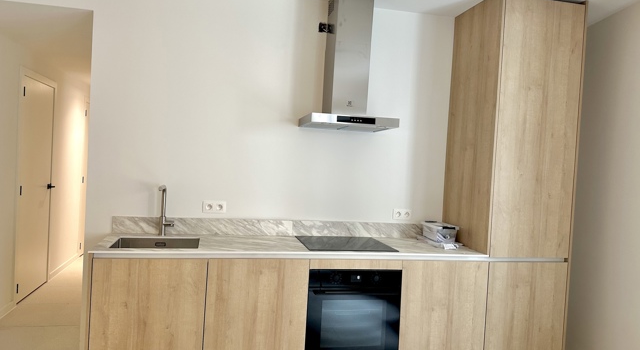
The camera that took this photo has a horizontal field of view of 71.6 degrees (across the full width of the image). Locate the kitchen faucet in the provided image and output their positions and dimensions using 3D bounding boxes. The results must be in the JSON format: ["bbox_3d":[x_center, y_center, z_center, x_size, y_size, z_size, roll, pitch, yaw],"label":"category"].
[{"bbox_3d":[-1.012,0.246,2.915,0.091,0.342,0.233,3,1,-12],"label":"kitchen faucet"}]

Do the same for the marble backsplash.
[{"bbox_3d":[-0.215,0.393,3.258,2.435,0.120,0.021,3,1,-12],"label":"marble backsplash"}]

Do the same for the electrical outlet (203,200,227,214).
[{"bbox_3d":[-0.746,0.228,3.143,0.160,0.079,0.012,3,1,-12],"label":"electrical outlet"}]

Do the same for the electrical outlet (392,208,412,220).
[{"bbox_3d":[0.640,0.309,3.445,0.154,0.079,0.012,3,1,-12],"label":"electrical outlet"}]

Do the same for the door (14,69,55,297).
[{"bbox_3d":[-2.897,0.128,4.539,0.045,2.162,0.810,3,1,-14],"label":"door"}]

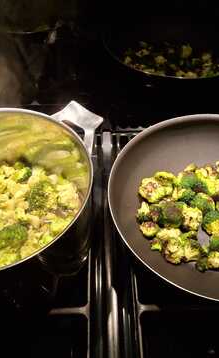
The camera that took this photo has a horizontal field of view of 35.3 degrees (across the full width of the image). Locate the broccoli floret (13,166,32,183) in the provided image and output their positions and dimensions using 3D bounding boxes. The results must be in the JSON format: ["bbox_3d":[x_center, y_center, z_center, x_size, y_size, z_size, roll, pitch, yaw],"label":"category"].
[{"bbox_3d":[-0.124,-0.006,0.492,0.027,0.020,0.024,-3,51,0],"label":"broccoli floret"}]

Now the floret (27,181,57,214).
[{"bbox_3d":[-0.091,0.024,0.467,0.040,0.030,0.041,-3,51,0],"label":"floret"}]

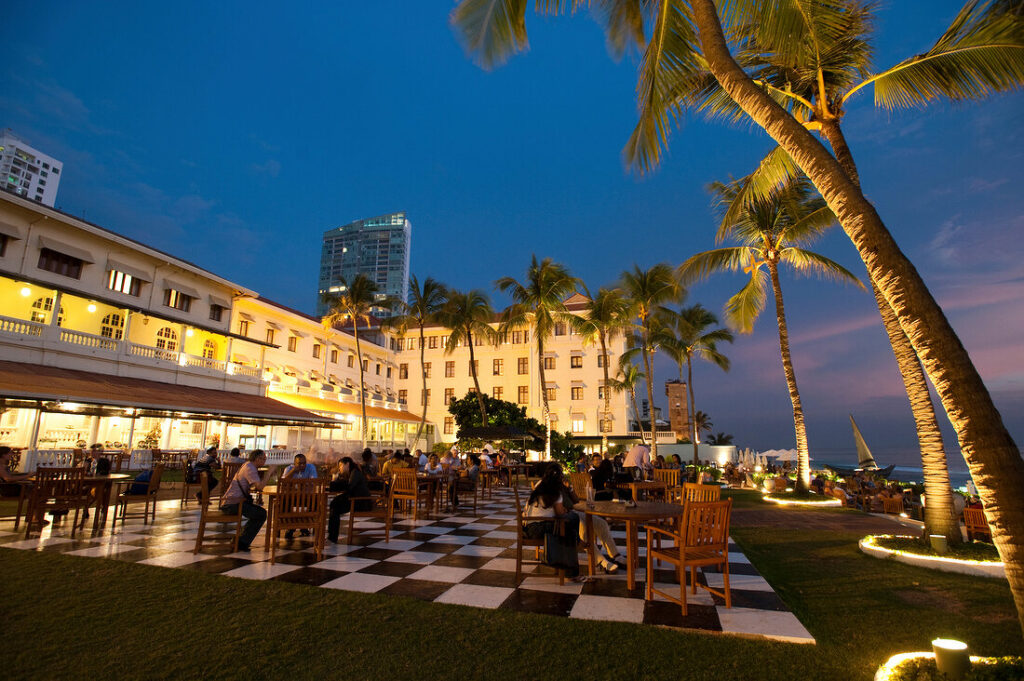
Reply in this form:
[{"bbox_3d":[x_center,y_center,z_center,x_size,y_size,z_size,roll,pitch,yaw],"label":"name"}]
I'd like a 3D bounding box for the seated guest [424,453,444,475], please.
[{"bbox_3d":[-1.773,3.174,10.983,0.500,1.200,0.750,-1,-13,9],"label":"seated guest"}]

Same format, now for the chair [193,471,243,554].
[{"bbox_3d":[-3.658,2.215,6.193,0.570,0.930,0.560,7,-14,-26],"label":"chair"}]

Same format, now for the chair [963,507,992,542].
[{"bbox_3d":[10.984,4.400,11.272,0.570,0.930,0.560,13,-17,-43],"label":"chair"}]

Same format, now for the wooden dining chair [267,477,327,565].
[{"bbox_3d":[-2.551,2.134,5.757,0.560,0.930,0.570,7,-14,-26],"label":"wooden dining chair"}]

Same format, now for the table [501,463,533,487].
[{"bbox_3d":[0.142,4.767,17.102,1.200,0.740,1.200,0,-12,0],"label":"table"}]

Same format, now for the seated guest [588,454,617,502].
[{"bbox_3d":[1.536,2.503,7.860,0.780,1.250,0.520,3,-13,-12],"label":"seated guest"}]

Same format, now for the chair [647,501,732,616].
[{"bbox_3d":[1.581,1.885,4.347,0.570,0.930,0.600,6,-13,-20],"label":"chair"}]

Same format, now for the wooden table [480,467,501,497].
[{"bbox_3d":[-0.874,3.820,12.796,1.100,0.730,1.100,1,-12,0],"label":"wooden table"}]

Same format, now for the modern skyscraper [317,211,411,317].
[{"bbox_3d":[-82.661,-6.836,269.966,49.000,130.000,18.000,-2,-13,12],"label":"modern skyscraper"}]

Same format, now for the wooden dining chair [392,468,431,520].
[{"bbox_3d":[-1.915,2.890,9.166,0.560,0.930,0.570,-4,-13,20],"label":"wooden dining chair"}]

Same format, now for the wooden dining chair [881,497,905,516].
[{"bbox_3d":[10.802,5.008,13.890,0.580,0.945,0.580,-2,-13,10],"label":"wooden dining chair"}]

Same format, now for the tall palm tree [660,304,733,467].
[{"bbox_3d":[14.399,3.526,38.385,5.300,12.380,5.300,0,-12,0],"label":"tall palm tree"}]

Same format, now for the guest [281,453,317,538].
[{"bbox_3d":[-3.231,2.322,7.283,0.580,1.200,0.850,6,-13,-23],"label":"guest"}]

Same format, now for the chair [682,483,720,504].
[{"bbox_3d":[2.074,2.202,5.751,0.570,0.945,0.580,8,-14,-31],"label":"chair"}]

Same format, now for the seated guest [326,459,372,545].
[{"bbox_3d":[-2.300,2.256,6.907,0.740,1.180,0.480,6,-13,-23],"label":"seated guest"}]

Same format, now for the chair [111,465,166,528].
[{"bbox_3d":[-5.991,2.497,7.816,0.600,0.920,0.560,11,-16,-38],"label":"chair"}]

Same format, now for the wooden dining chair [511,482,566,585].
[{"bbox_3d":[0.294,2.072,5.219,0.570,0.945,0.580,0,-12,1],"label":"wooden dining chair"}]

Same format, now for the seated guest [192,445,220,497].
[{"bbox_3d":[-6.299,2.815,9.914,0.750,1.230,0.500,6,-13,-21],"label":"seated guest"}]

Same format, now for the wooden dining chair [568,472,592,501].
[{"bbox_3d":[1.325,2.659,7.918,0.570,0.930,0.560,10,-15,-36],"label":"wooden dining chair"}]

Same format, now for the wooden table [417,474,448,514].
[{"bbox_3d":[-1.730,3.228,10.233,0.850,0.727,0.850,-3,-13,17],"label":"wooden table"}]

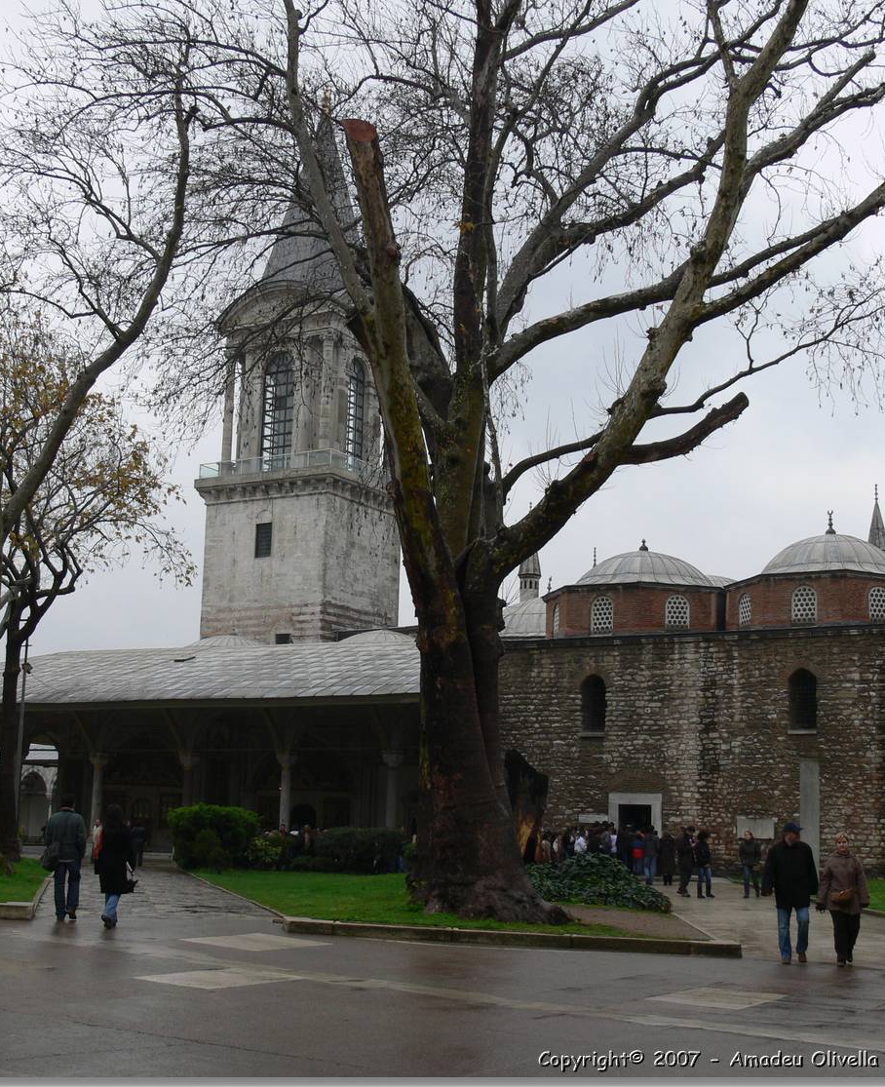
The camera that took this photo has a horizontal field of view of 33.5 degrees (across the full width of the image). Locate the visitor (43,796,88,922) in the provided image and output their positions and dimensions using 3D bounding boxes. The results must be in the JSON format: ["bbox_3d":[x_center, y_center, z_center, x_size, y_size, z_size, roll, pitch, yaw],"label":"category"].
[{"bbox_3d":[-5.414,4.561,21.322,0.620,1.750,0.450,4,-11,-14],"label":"visitor"}]

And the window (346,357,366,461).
[{"bbox_3d":[-4.685,-7.190,80.000,0.350,6.200,1.850,-5,-12,26],"label":"window"}]

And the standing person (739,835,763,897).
[{"bbox_3d":[7.785,8.130,37.244,0.550,1.660,0.360,-3,-11,21],"label":"standing person"}]

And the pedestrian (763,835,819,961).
[{"bbox_3d":[4.426,4.462,18.833,0.700,1.760,0.460,1,-11,0],"label":"pedestrian"}]

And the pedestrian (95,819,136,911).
[{"bbox_3d":[-4.407,4.390,20.033,0.560,1.650,0.480,4,-11,-14],"label":"pedestrian"}]

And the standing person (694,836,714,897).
[{"bbox_3d":[6.579,8.118,37.184,0.380,1.660,0.480,-8,-14,40],"label":"standing person"}]

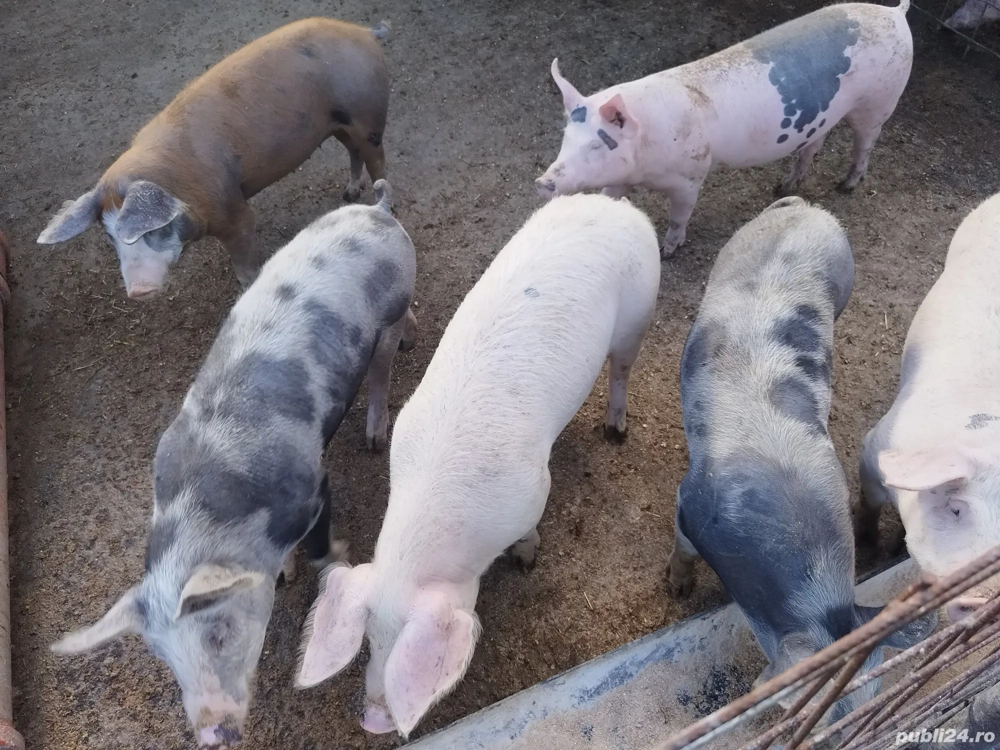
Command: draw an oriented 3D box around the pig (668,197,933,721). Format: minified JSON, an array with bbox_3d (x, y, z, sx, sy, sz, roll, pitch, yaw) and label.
[{"bbox_3d":[0.578,0.112,1.470,0.371,0.608,1.072,6,44,8],"label":"pig"}]

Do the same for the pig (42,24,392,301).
[{"bbox_3d":[-0.710,-0.601,2.236,0.376,0.644,1.148,27,50,27],"label":"pig"}]

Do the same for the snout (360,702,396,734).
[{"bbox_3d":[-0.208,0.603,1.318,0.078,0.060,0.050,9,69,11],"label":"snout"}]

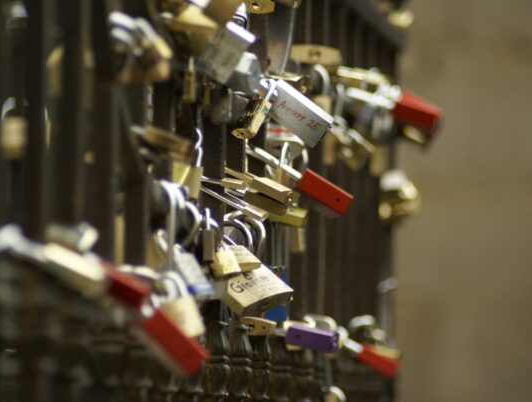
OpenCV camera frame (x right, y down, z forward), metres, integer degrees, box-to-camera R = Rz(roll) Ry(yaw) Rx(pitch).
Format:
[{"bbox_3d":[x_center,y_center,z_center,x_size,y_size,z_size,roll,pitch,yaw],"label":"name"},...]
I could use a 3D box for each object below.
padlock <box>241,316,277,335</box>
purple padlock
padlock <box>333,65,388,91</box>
[{"bbox_3d":[-0.007,0.103,3.120,0.036,0.013,0.052,9,6,3],"label":"padlock"},{"bbox_3d":[0.042,0.118,3.200,0.054,0.016,0.042,11,3,-2],"label":"purple padlock"},{"bbox_3d":[0.088,-0.113,3.450,0.052,0.015,0.034,13,6,-12],"label":"padlock"}]

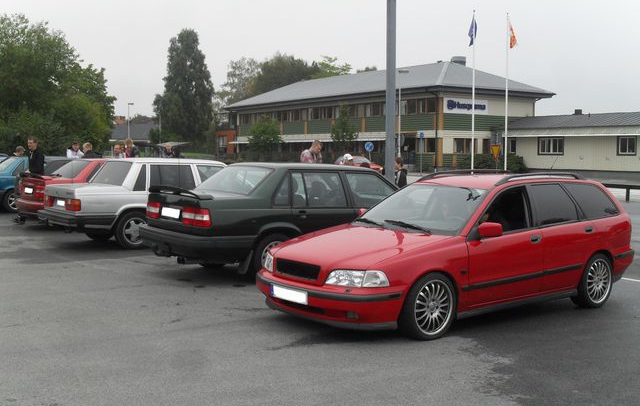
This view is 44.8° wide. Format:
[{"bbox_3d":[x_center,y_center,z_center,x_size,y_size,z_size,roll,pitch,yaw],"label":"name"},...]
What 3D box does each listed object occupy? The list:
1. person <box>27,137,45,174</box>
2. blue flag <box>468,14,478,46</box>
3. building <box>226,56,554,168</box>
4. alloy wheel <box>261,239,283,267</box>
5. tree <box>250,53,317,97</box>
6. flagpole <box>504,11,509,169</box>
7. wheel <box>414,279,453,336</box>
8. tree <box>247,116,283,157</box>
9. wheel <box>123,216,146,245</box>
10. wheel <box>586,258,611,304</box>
[{"bbox_3d":[-5.617,-0.377,15.358,0.500,1.830,0.320,3,5,38],"label":"person"},{"bbox_3d":[9.291,-10.502,47.000,0.650,2.000,0.300,0,4,0],"label":"blue flag"},{"bbox_3d":[5.112,-8.979,80.919,14.400,10.250,36.000,-2,4,-35],"label":"building"},{"bbox_3d":[-0.533,0.643,8.931,0.430,0.430,0.200,-2,4,-35],"label":"alloy wheel"},{"bbox_3d":[-5.327,-13.756,113.496,10.500,15.740,10.500,0,4,0],"label":"tree"},{"bbox_3d":[11.357,-6.525,47.312,0.120,9.910,0.120,0,4,0],"label":"flagpole"},{"bbox_3d":[0.886,0.869,6.557,0.460,0.460,0.200,-3,5,-39],"label":"wheel"},{"bbox_3d":[-5.409,-6.157,77.159,3.500,5.049,3.500,0,4,0],"label":"tree"},{"bbox_3d":[-2.995,0.447,12.481,0.430,0.430,0.200,-2,4,-35],"label":"wheel"},{"bbox_3d":[2.852,0.814,8.177,0.460,0.460,0.200,-3,5,-39],"label":"wheel"}]

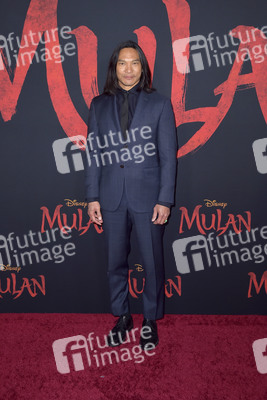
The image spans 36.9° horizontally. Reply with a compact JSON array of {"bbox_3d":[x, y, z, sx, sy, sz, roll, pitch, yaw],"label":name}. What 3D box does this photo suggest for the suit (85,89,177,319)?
[{"bbox_3d":[-0.013,0.036,2.370,0.530,1.360,0.290,2,8,11],"label":"suit"}]

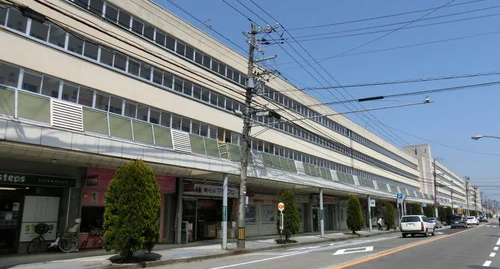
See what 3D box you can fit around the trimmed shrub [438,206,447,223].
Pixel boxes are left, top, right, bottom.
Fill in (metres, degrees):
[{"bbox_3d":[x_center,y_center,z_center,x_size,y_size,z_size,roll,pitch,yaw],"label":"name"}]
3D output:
[{"bbox_3d":[35.757,14.930,67.404,1.500,3.340,1.500,-9,-16,34],"label":"trimmed shrub"}]

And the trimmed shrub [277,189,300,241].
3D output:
[{"bbox_3d":[2.152,4.581,20.521,1.250,2.850,1.250,0,-13,0],"label":"trimmed shrub"}]

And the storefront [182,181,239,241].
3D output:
[{"bbox_3d":[-2.556,4.867,22.686,1.200,3.440,5.300,-9,-16,34],"label":"storefront"}]

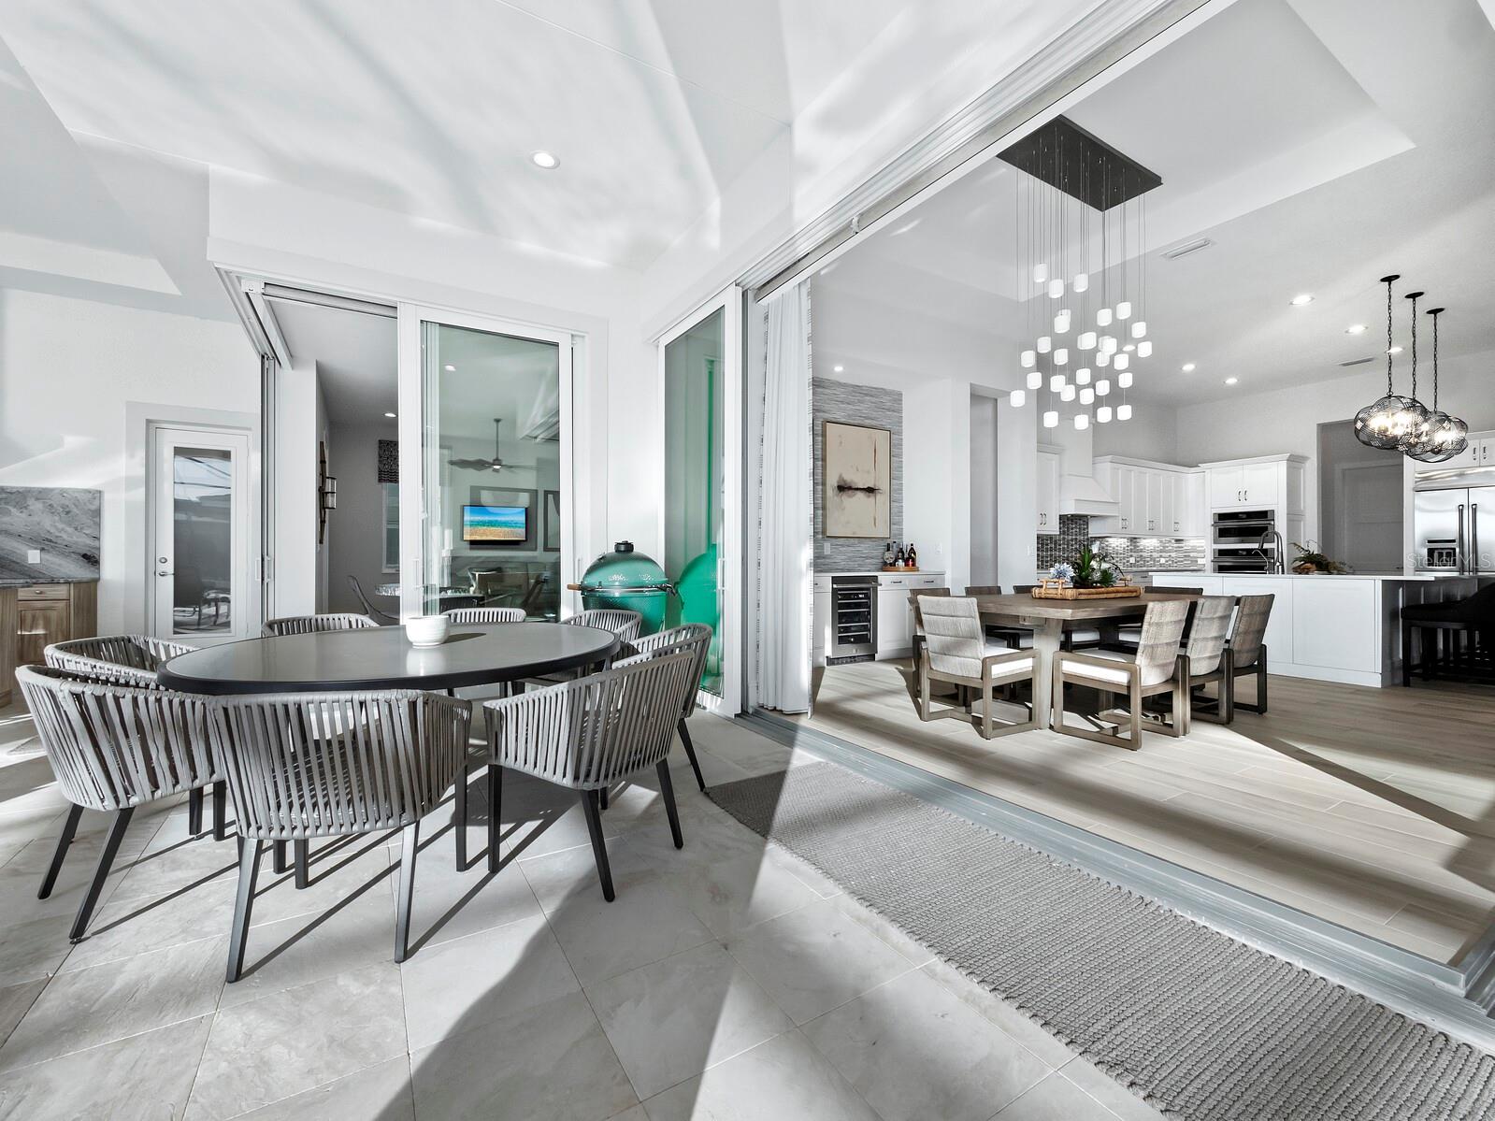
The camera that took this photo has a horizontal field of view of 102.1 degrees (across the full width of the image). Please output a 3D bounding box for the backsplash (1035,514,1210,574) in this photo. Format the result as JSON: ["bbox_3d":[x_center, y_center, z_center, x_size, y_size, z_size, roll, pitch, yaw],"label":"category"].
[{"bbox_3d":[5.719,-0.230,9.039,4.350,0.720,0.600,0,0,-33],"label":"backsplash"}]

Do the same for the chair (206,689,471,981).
[{"bbox_3d":[-1.214,0.725,1.852,0.580,0.770,0.580,0,0,-12],"label":"chair"}]

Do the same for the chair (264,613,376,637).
[{"bbox_3d":[-2.495,0.725,3.571,0.580,0.770,0.580,0,0,-38],"label":"chair"}]

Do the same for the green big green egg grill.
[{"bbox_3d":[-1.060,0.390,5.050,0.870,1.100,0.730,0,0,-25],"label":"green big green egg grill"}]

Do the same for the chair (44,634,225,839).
[{"bbox_3d":[-2.560,0.735,2.670,0.600,0.770,0.600,0,0,-13],"label":"chair"}]

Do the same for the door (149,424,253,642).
[{"bbox_3d":[-5.836,-0.145,6.470,0.820,2.480,0.080,0,0,-32],"label":"door"}]

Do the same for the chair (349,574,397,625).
[{"bbox_3d":[-3.490,0.600,5.800,0.580,0.885,0.500,0,0,-33],"label":"chair"}]

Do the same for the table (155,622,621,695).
[{"bbox_3d":[-1.463,0.748,2.730,1.710,0.744,1.710,0,0,0],"label":"table"}]

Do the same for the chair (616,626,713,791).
[{"bbox_3d":[-0.471,0.725,3.130,0.580,0.770,0.580,0,0,-15],"label":"chair"}]

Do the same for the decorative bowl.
[{"bbox_3d":[-1.418,0.316,2.685,0.180,0.120,0.180,0,0,0],"label":"decorative bowl"}]

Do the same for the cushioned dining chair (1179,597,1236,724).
[{"bbox_3d":[2.716,0.632,3.880,0.520,0.820,0.560,0,0,-33],"label":"cushioned dining chair"}]

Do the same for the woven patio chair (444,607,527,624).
[{"bbox_3d":[-1.815,0.725,4.089,0.580,0.770,0.580,0,0,-12],"label":"woven patio chair"}]

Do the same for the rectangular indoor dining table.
[{"bbox_3d":[2.544,0.661,4.617,2.440,0.762,1.220,0,0,-33],"label":"rectangular indoor dining table"}]

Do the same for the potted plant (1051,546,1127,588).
[{"bbox_3d":[2.680,0.080,4.780,0.520,0.360,0.380,0,0,-32],"label":"potted plant"}]

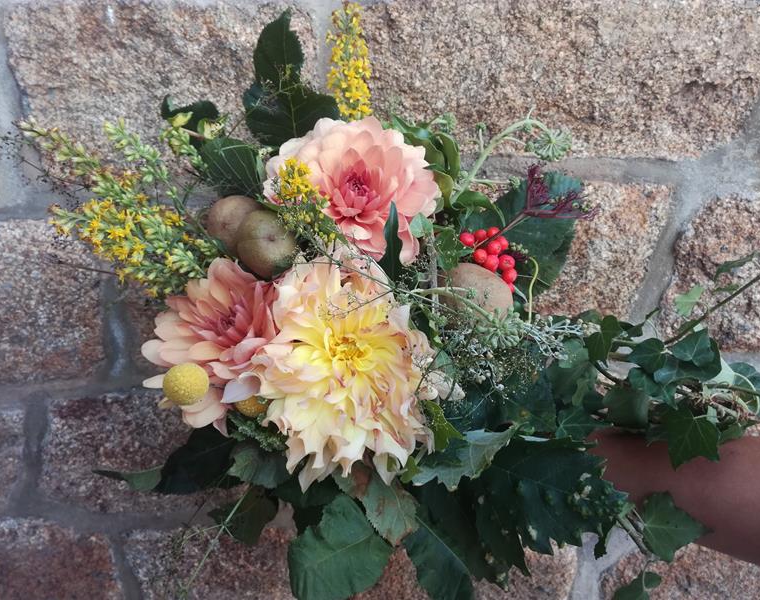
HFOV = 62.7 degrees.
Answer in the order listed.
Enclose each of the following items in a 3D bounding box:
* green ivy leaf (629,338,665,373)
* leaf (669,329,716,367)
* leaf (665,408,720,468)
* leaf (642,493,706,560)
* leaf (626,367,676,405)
[{"bbox_3d":[0.193,0.040,0.450,0.027,0.025,0.012,-1,6,3],"label":"green ivy leaf"},{"bbox_3d":[0.225,0.034,0.450,0.035,0.027,0.014,-2,6,-4],"label":"leaf"},{"bbox_3d":[0.227,0.099,0.455,0.041,0.047,0.014,-2,-9,0],"label":"leaf"},{"bbox_3d":[0.221,0.169,0.465,0.052,0.050,0.014,-2,-8,-6],"label":"leaf"},{"bbox_3d":[0.211,0.068,0.485,0.045,0.028,0.013,31,-16,6],"label":"leaf"}]

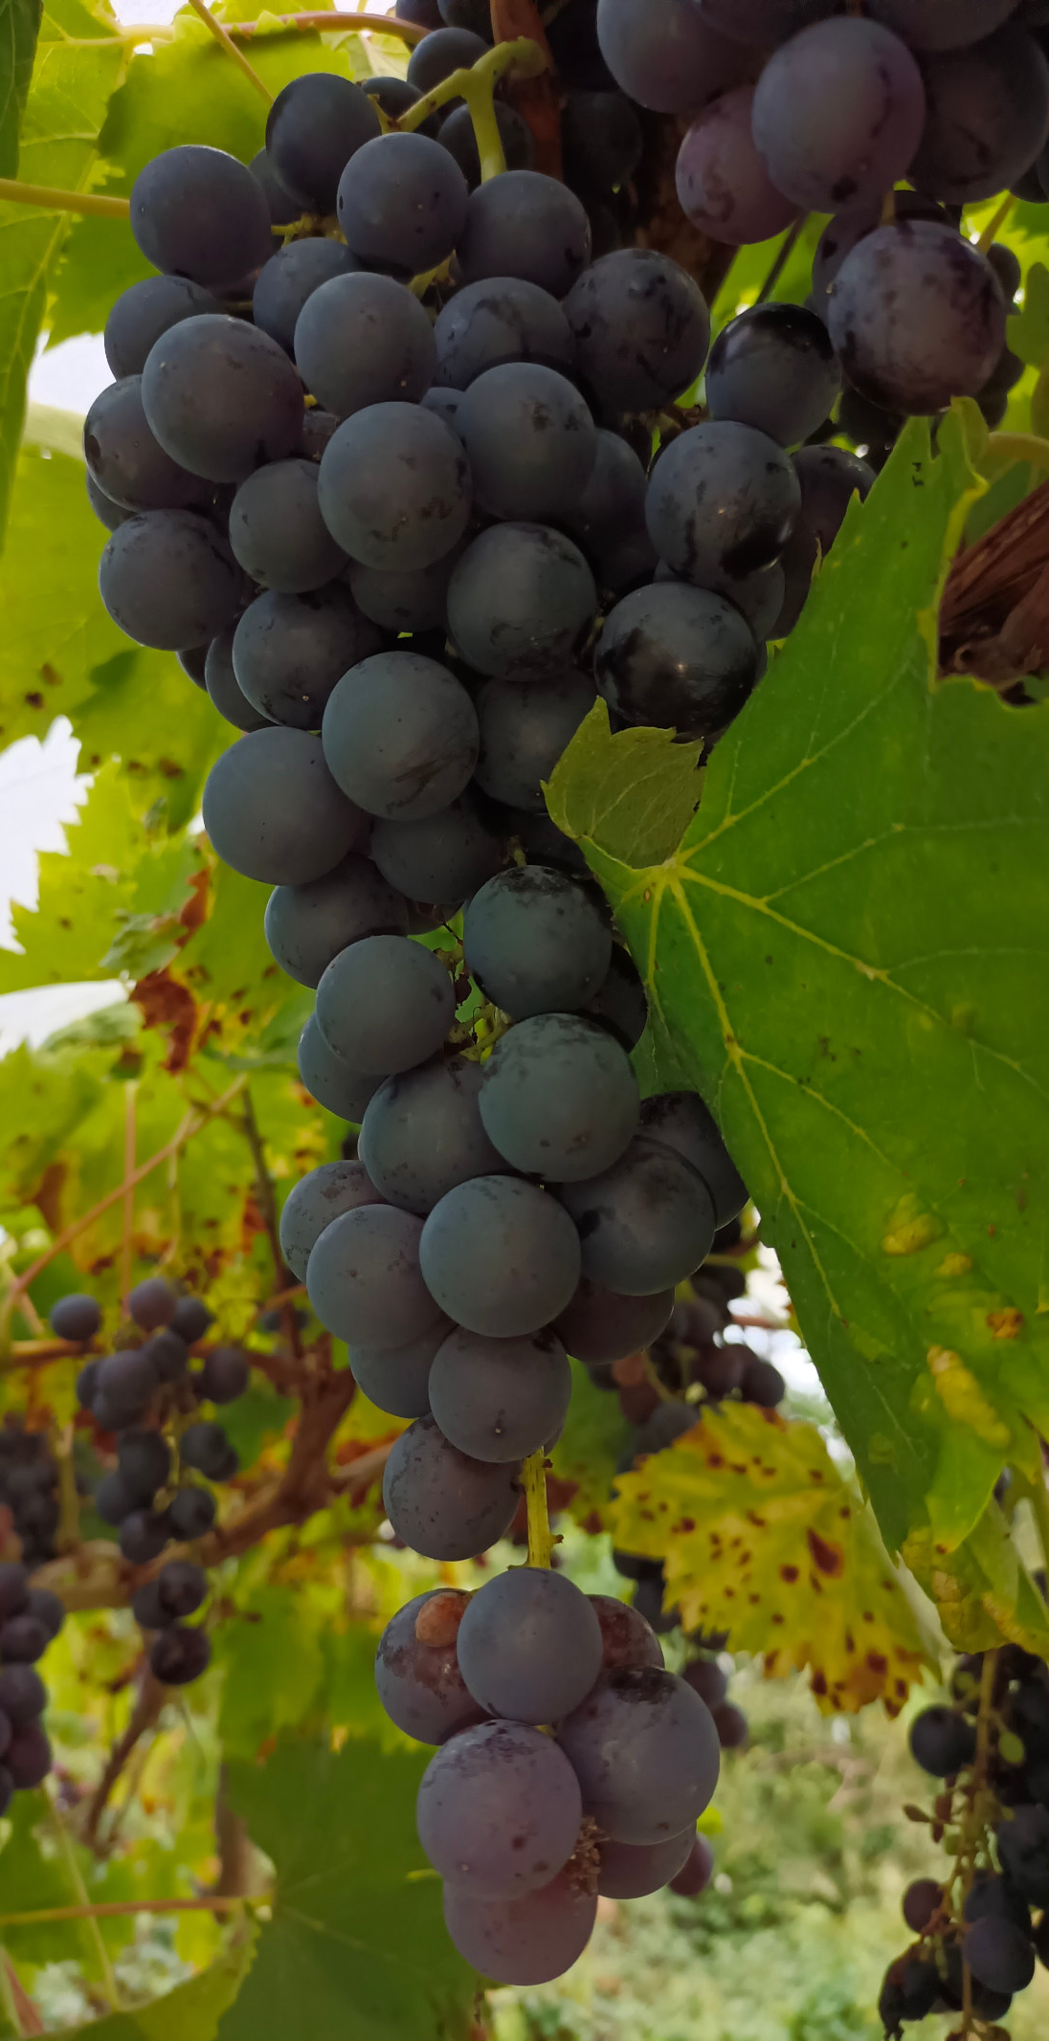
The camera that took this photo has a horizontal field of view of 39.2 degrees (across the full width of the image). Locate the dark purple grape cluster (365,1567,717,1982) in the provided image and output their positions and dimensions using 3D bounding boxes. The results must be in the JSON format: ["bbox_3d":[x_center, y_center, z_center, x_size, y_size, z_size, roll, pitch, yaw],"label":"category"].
[{"bbox_3d":[0.002,0.107,0.208,0.048,0.056,0.051,0,-18,0],"label":"dark purple grape cluster"}]

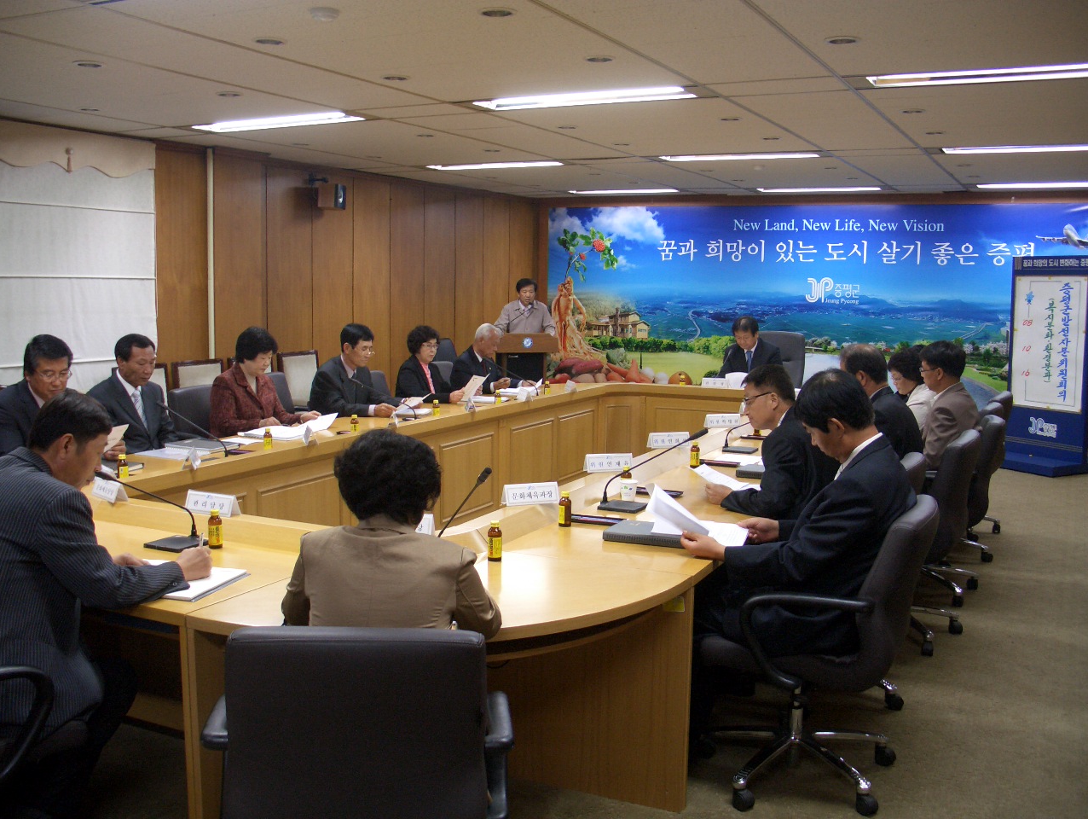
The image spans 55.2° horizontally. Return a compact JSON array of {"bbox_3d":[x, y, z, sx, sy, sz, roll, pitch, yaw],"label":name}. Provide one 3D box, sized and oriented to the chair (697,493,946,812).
[{"bbox_3d":[0.852,0.723,3.317,0.700,0.950,0.640,4,8,24],"label":"chair"}]

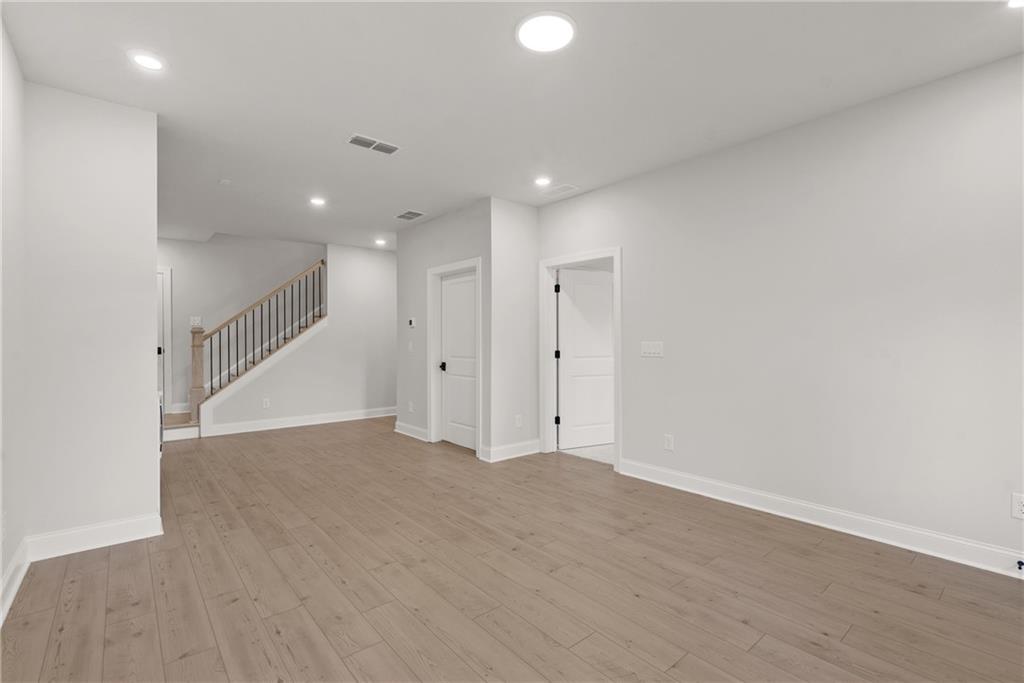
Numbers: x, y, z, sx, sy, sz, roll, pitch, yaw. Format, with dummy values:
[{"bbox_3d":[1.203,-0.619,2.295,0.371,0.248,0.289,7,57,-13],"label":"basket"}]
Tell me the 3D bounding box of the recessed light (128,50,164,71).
[{"bbox_3d":[-1.921,-1.470,2.403,0.158,0.025,0.158,0,0,-41],"label":"recessed light"}]

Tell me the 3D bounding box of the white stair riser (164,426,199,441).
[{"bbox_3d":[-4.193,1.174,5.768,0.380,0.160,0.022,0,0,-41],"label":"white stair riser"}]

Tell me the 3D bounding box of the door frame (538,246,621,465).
[{"bbox_3d":[0.714,0.178,4.724,0.150,2.140,1.100,0,0,-41],"label":"door frame"}]

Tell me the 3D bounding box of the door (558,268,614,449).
[{"bbox_3d":[0.898,0.205,5.305,0.850,2.030,0.040,0,0,-25],"label":"door"}]

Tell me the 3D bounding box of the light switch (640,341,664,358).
[{"bbox_3d":[1.232,0.072,4.017,0.014,0.125,0.215,0,0,-41],"label":"light switch"}]

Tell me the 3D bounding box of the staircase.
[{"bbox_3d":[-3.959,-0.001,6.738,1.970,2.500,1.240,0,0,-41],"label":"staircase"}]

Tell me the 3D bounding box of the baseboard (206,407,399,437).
[{"bbox_3d":[-2.986,1.177,6.766,2.740,0.140,0.022,0,0,-41],"label":"baseboard"}]

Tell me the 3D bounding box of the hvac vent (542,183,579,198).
[{"bbox_3d":[0.462,-1.483,4.514,0.200,0.020,0.380,0,0,-41],"label":"hvac vent"}]

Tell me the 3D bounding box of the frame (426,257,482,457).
[{"bbox_3d":[-0.642,0.178,5.266,0.150,2.140,1.100,0,0,-41],"label":"frame"}]

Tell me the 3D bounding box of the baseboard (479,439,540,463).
[{"bbox_3d":[0.046,1.177,4.880,0.680,0.145,0.025,0,0,-41],"label":"baseboard"}]

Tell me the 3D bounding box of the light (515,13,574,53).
[{"bbox_3d":[0.165,-1.466,2.179,0.280,0.030,0.280,0,0,0],"label":"light"}]

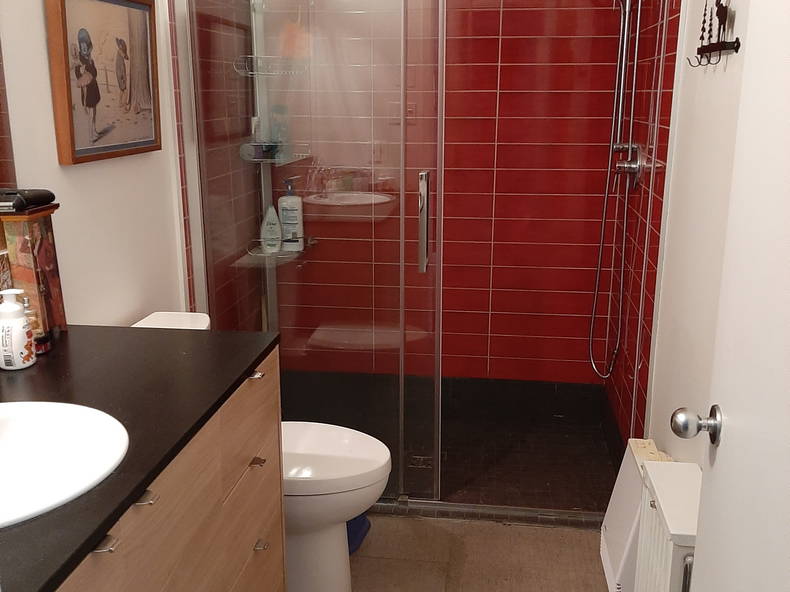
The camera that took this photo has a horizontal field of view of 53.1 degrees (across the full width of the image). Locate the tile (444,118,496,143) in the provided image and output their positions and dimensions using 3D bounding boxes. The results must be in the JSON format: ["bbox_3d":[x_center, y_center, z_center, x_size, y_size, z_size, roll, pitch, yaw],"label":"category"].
[{"bbox_3d":[0.162,-0.677,3.234,0.505,0.100,0.010,2,16,7],"label":"tile"}]

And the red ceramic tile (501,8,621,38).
[{"bbox_3d":[0.662,-1.053,3.059,0.498,0.100,0.010,2,16,7],"label":"red ceramic tile"}]

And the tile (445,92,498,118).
[{"bbox_3d":[0.162,-0.775,3.205,0.505,0.100,0.010,2,16,7],"label":"tile"}]

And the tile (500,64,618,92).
[{"bbox_3d":[0.659,-0.859,3.119,0.500,0.100,0.009,2,16,6],"label":"tile"}]

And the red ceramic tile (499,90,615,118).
[{"bbox_3d":[0.659,-0.760,3.147,0.500,0.100,0.009,2,16,6],"label":"red ceramic tile"}]

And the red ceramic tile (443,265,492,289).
[{"bbox_3d":[0.162,-0.086,3.405,0.505,0.100,0.010,2,16,7],"label":"red ceramic tile"}]

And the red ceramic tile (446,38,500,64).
[{"bbox_3d":[0.159,-0.972,3.141,0.500,0.100,0.009,2,16,6],"label":"red ceramic tile"}]

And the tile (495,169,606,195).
[{"bbox_3d":[0.659,-0.465,3.232,0.500,0.100,0.009,2,16,6],"label":"tile"}]

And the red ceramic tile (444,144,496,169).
[{"bbox_3d":[0.162,-0.578,3.262,0.505,0.100,0.010,2,16,7],"label":"red ceramic tile"}]

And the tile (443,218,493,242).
[{"bbox_3d":[0.159,-0.283,3.339,0.500,0.100,0.009,2,16,6],"label":"tile"}]

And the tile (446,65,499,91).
[{"bbox_3d":[0.162,-0.874,3.176,0.505,0.100,0.010,2,16,7],"label":"tile"}]

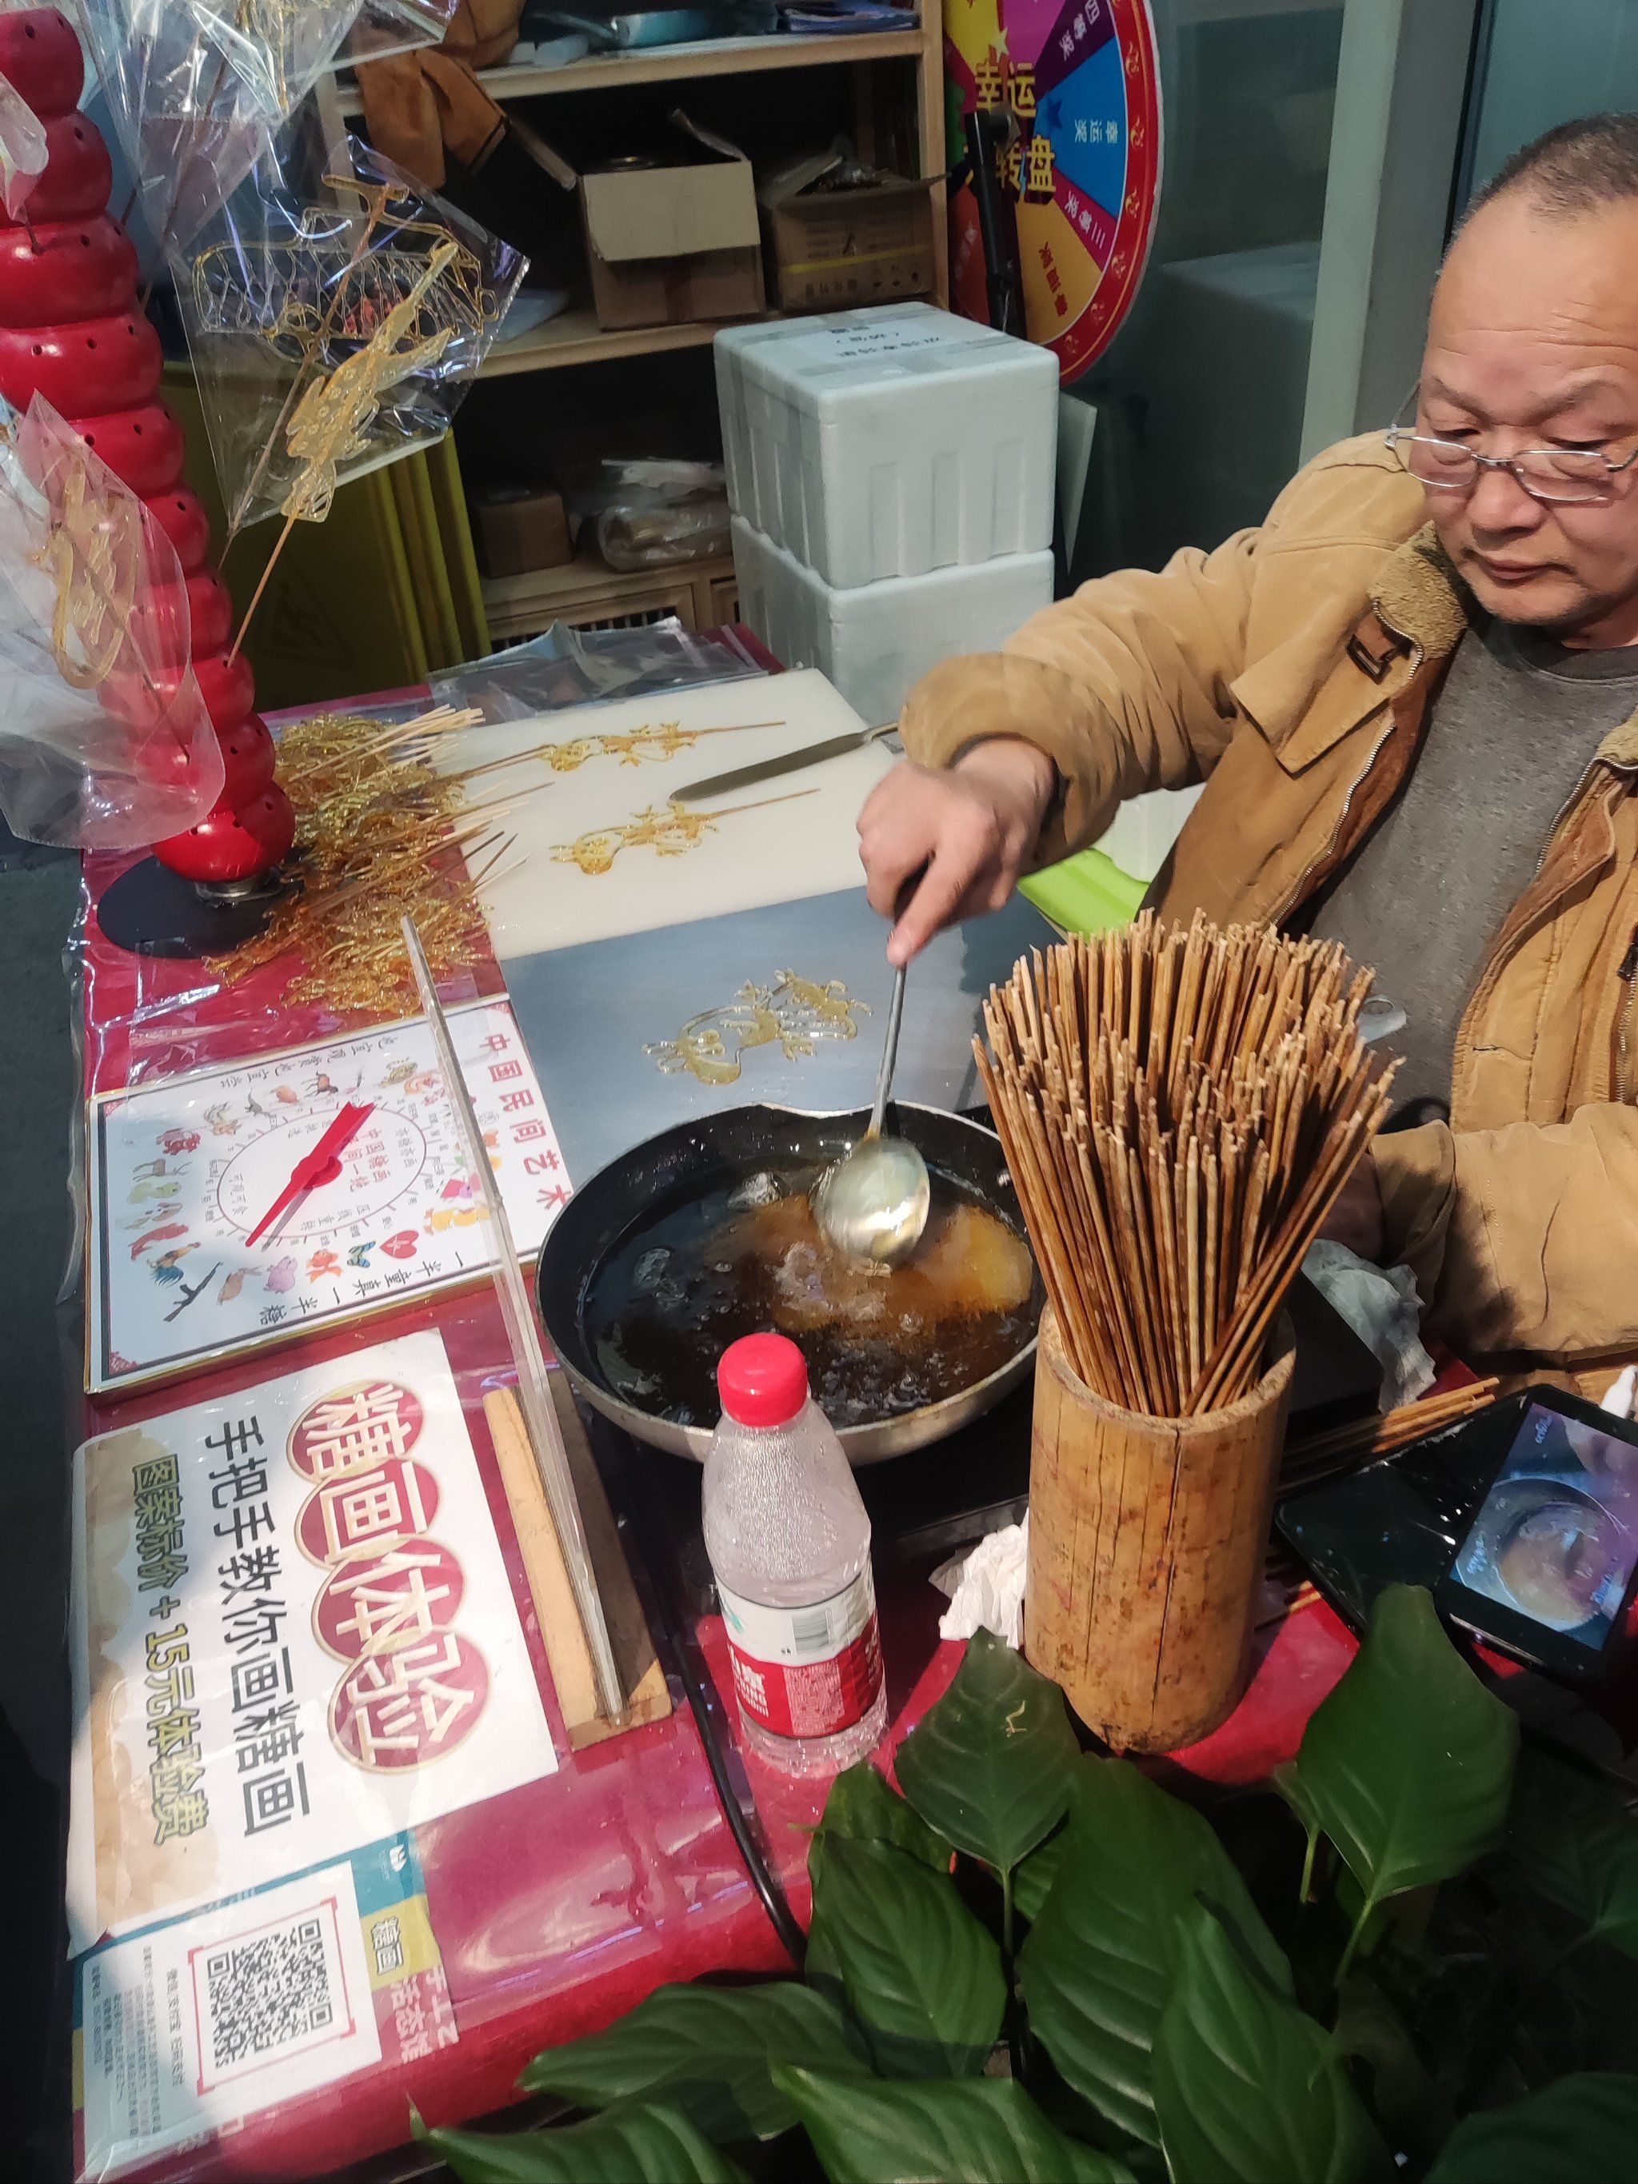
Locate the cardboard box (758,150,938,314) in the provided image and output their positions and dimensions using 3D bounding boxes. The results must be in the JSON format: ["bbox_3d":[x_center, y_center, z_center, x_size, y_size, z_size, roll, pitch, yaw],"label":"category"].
[{"bbox_3d":[0.006,-1.248,2.272,0.230,0.165,0.250,-15,36,-13],"label":"cardboard box"}]

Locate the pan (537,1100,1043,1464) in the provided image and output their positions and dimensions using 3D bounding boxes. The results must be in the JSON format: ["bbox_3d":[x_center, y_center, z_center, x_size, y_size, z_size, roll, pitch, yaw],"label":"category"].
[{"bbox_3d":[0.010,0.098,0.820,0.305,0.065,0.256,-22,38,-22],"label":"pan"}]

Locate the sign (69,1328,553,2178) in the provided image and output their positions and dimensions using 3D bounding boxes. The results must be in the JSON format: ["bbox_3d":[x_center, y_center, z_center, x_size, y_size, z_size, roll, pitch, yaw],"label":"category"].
[{"bbox_3d":[-0.244,0.266,0.737,0.204,0.014,0.389,-16,36,-14],"label":"sign"}]

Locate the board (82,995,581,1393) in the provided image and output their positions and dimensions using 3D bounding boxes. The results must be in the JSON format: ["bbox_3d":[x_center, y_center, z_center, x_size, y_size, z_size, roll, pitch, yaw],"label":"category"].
[{"bbox_3d":[-0.325,0.046,1.039,0.300,0.025,0.304,-15,36,-14],"label":"board"}]

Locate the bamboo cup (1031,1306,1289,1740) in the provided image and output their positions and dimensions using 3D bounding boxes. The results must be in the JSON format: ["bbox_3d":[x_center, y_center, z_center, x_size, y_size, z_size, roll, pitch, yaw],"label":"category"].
[{"bbox_3d":[0.137,0.171,0.653,0.101,0.194,0.101,-4,35,3],"label":"bamboo cup"}]

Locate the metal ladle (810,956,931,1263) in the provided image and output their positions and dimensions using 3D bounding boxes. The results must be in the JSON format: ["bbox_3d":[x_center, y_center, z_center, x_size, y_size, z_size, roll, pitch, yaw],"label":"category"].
[{"bbox_3d":[0.039,-0.015,0.812,0.058,0.215,0.035,4,4,3],"label":"metal ladle"}]

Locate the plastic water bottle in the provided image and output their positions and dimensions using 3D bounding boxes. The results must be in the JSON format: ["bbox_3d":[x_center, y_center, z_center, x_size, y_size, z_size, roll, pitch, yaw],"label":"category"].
[{"bbox_3d":[-0.011,0.185,0.634,0.067,0.215,0.067,-4,35,3],"label":"plastic water bottle"}]

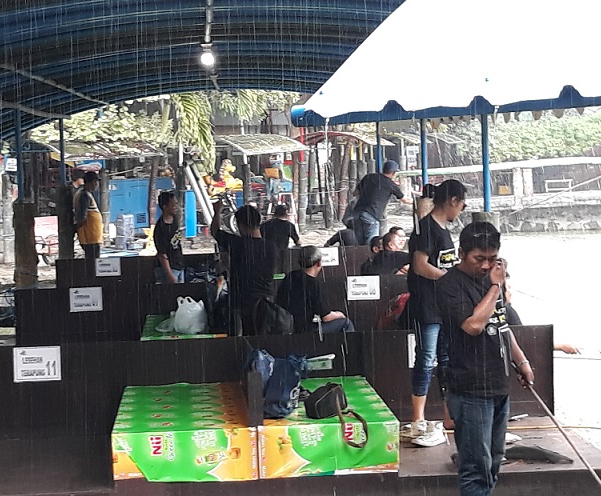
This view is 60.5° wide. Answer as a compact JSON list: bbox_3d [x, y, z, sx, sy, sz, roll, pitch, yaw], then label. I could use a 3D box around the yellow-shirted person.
[{"bbox_3d":[-2.761,-0.168,6.748,0.340,1.650,0.480,1,7,19],"label":"yellow-shirted person"}]

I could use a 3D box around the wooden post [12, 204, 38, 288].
[{"bbox_3d":[-2.542,0.270,4.819,0.210,1.386,0.210,-2,9,-3],"label":"wooden post"}]

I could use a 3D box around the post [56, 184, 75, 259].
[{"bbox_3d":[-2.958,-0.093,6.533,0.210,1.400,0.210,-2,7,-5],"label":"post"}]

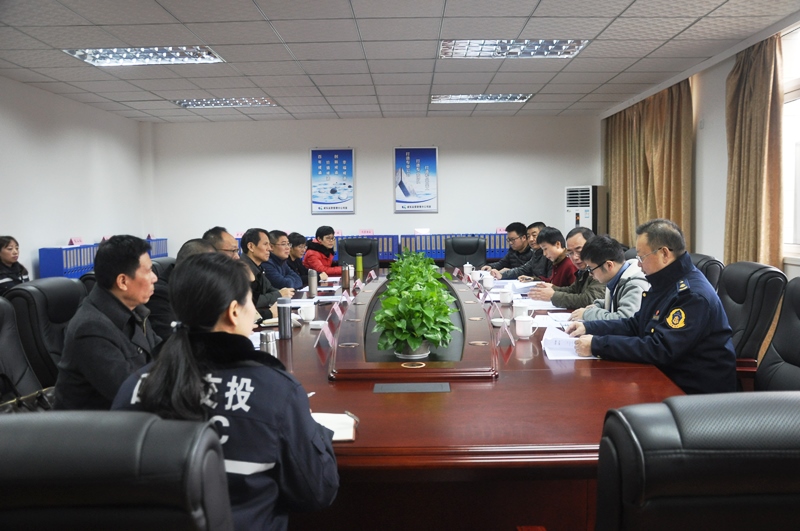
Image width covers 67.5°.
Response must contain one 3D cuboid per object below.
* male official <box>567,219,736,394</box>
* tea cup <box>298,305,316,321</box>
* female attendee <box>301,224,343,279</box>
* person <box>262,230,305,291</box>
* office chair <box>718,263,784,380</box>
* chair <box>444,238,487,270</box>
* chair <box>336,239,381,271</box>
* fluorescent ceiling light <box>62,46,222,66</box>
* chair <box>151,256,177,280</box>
[{"bbox_3d":[1.081,0.472,2.553,0.680,1.330,0.550,0,5,6],"label":"male official"},{"bbox_3d":[-0.572,0.294,3.689,0.108,0.092,0.085,0,5,1],"label":"tea cup"},{"bbox_3d":[-0.747,0.229,6.156,0.650,1.220,0.520,2,5,24],"label":"female attendee"},{"bbox_3d":[-0.940,0.348,4.845,0.680,1.200,0.520,1,5,15],"label":"person"},{"bbox_3d":[1.709,0.523,3.451,0.670,1.090,0.610,-1,5,-2],"label":"office chair"},{"bbox_3d":[0.788,0.216,7.064,0.610,1.090,0.670,-1,5,1],"label":"chair"},{"bbox_3d":[-0.474,0.234,7.037,0.610,1.090,0.670,-1,5,1],"label":"chair"},{"bbox_3d":[-2.089,-1.782,4.965,1.200,0.080,0.550,0,5,1],"label":"fluorescent ceiling light"},{"bbox_3d":[-1.463,0.469,4.505,0.670,1.090,0.610,-1,5,1],"label":"chair"}]

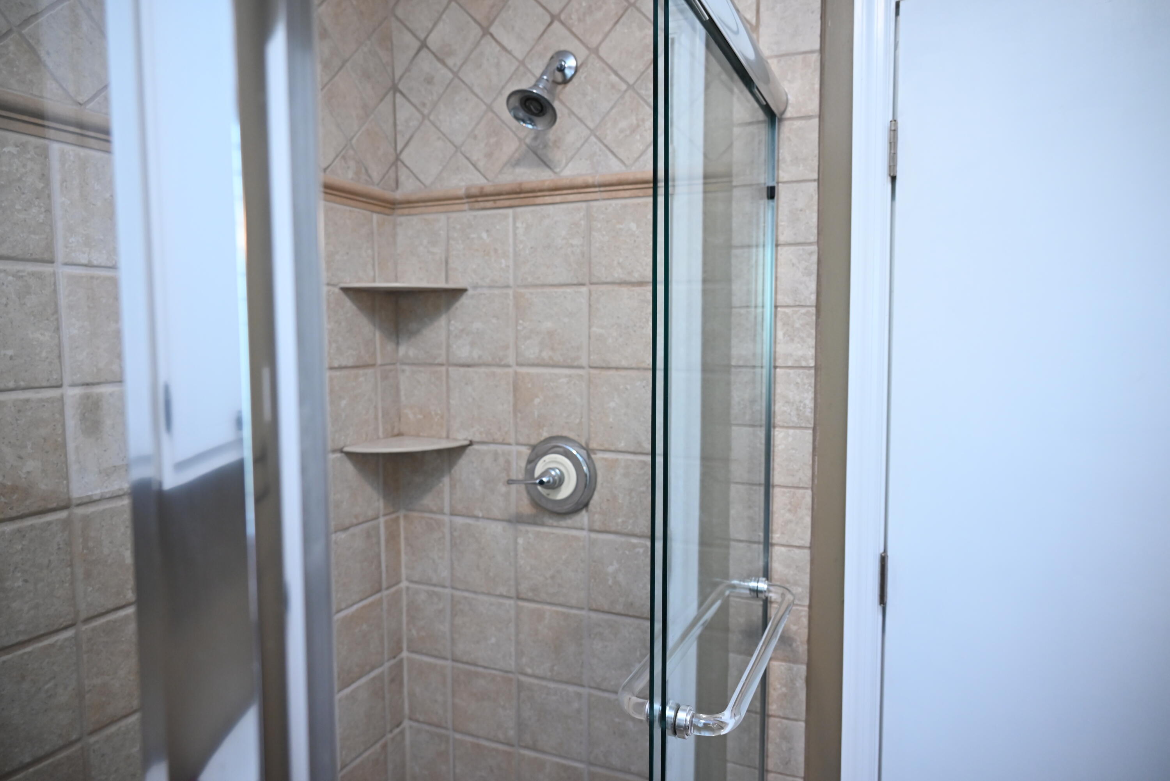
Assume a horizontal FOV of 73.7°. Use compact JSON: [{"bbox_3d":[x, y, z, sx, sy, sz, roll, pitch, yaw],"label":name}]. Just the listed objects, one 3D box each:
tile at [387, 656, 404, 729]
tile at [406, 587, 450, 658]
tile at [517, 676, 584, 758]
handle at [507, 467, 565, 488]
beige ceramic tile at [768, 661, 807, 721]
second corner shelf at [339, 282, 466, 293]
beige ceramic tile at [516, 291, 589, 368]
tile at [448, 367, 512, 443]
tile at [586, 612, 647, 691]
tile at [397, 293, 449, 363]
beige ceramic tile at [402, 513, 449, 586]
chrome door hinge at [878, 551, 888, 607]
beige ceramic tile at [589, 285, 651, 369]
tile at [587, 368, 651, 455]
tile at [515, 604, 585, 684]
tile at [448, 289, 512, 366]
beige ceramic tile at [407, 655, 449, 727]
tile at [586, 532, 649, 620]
[{"bbox_3d":[-0.414,0.659,1.699,0.010,0.153,0.063,2,5,23],"label":"tile"},{"bbox_3d":[-0.341,0.500,1.695,0.112,0.153,0.010,2,5,23],"label":"tile"},{"bbox_3d":[-0.068,0.669,1.593,0.153,0.153,0.010,2,5,23],"label":"tile"},{"bbox_3d":[-0.094,0.170,1.488,0.095,0.042,0.060,2,5,23],"label":"handle"},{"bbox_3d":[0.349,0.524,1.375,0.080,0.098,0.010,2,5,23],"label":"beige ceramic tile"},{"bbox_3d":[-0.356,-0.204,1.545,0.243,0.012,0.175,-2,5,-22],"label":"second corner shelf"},{"bbox_3d":[-0.066,-0.123,1.513,0.150,0.150,0.010,2,5,23],"label":"beige ceramic tile"},{"bbox_3d":[-0.209,0.029,1.573,0.149,0.149,0.010,2,5,23],"label":"tile"},{"bbox_3d":[0.078,0.516,1.518,0.153,0.153,0.010,2,5,23],"label":"tile"},{"bbox_3d":[-0.340,-0.134,1.640,0.112,0.153,0.010,2,5,23],"label":"tile"},{"bbox_3d":[-0.341,0.342,1.681,0.112,0.153,0.010,2,5,23],"label":"beige ceramic tile"},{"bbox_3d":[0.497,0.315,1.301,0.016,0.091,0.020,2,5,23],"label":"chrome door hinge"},{"bbox_3d":[0.075,-0.118,1.453,0.143,0.150,0.010,2,5,23],"label":"beige ceramic tile"},{"bbox_3d":[0.079,0.041,1.476,0.153,0.153,0.010,2,5,23],"label":"tile"},{"bbox_3d":[-0.065,0.500,1.550,0.149,0.149,0.010,2,5,23],"label":"tile"},{"bbox_3d":[-0.211,-0.127,1.574,0.150,0.150,0.010,2,5,23],"label":"tile"},{"bbox_3d":[-0.334,0.647,1.676,0.110,0.149,0.010,2,5,23],"label":"beige ceramic tile"},{"bbox_3d":[0.075,0.351,1.490,0.143,0.150,0.010,2,5,23],"label":"tile"}]

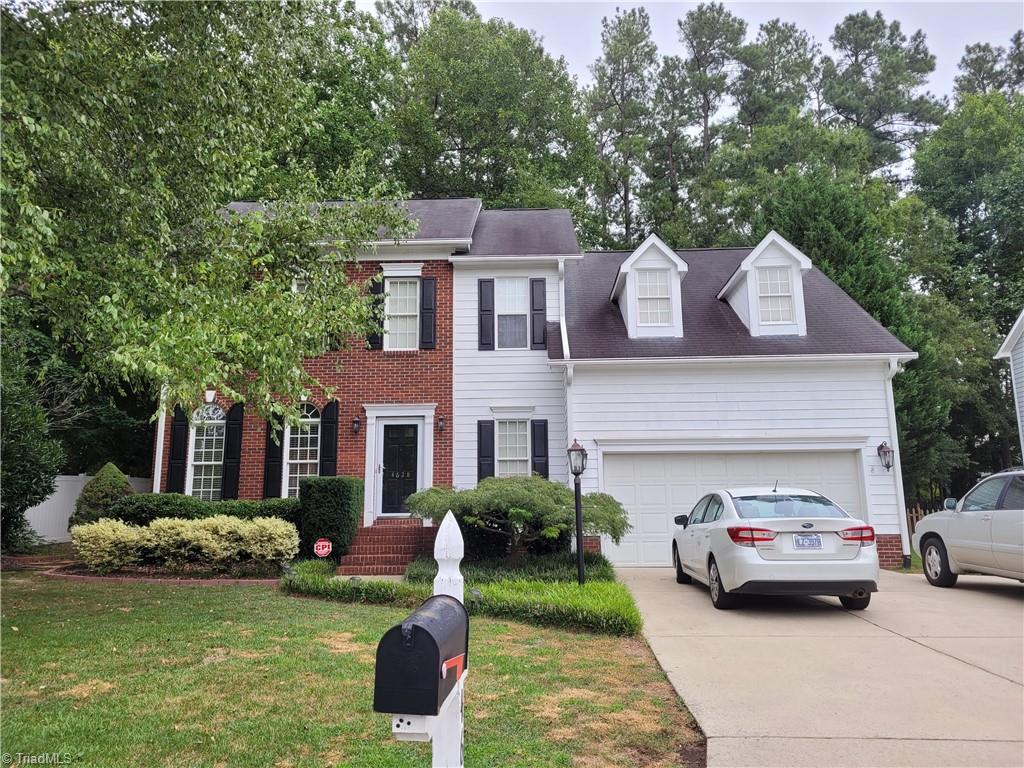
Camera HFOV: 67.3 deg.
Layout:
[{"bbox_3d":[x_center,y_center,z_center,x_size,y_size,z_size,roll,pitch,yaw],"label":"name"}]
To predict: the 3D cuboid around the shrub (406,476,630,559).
[{"bbox_3d":[0.099,2.370,12.785,3.730,1.660,3.200,-1,-11,1],"label":"shrub"}]

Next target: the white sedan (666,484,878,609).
[{"bbox_3d":[3.347,2.130,10.489,1.800,1.455,4.600,-1,-8,3],"label":"white sedan"}]

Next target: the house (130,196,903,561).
[{"bbox_3d":[-0.057,-0.305,19.861,15.800,9.630,10.000,-1,-11,1],"label":"house"}]

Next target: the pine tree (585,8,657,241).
[{"bbox_3d":[5.991,-6.420,38.904,4.200,28.700,4.200,-1,-11,1],"label":"pine tree"}]

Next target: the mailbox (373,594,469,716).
[{"bbox_3d":[-0.251,0.779,2.268,0.172,0.228,0.475,0,-7,6],"label":"mailbox"}]

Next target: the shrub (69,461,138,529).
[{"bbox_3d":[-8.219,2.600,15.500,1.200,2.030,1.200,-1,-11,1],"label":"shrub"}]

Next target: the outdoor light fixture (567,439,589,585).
[{"bbox_3d":[0.911,1.808,10.531,0.280,2.135,0.280,-1,-11,1],"label":"outdoor light fixture"}]

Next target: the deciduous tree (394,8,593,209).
[{"bbox_3d":[-0.768,-5.022,31.139,8.300,23.000,8.000,-1,-11,1],"label":"deciduous tree"}]

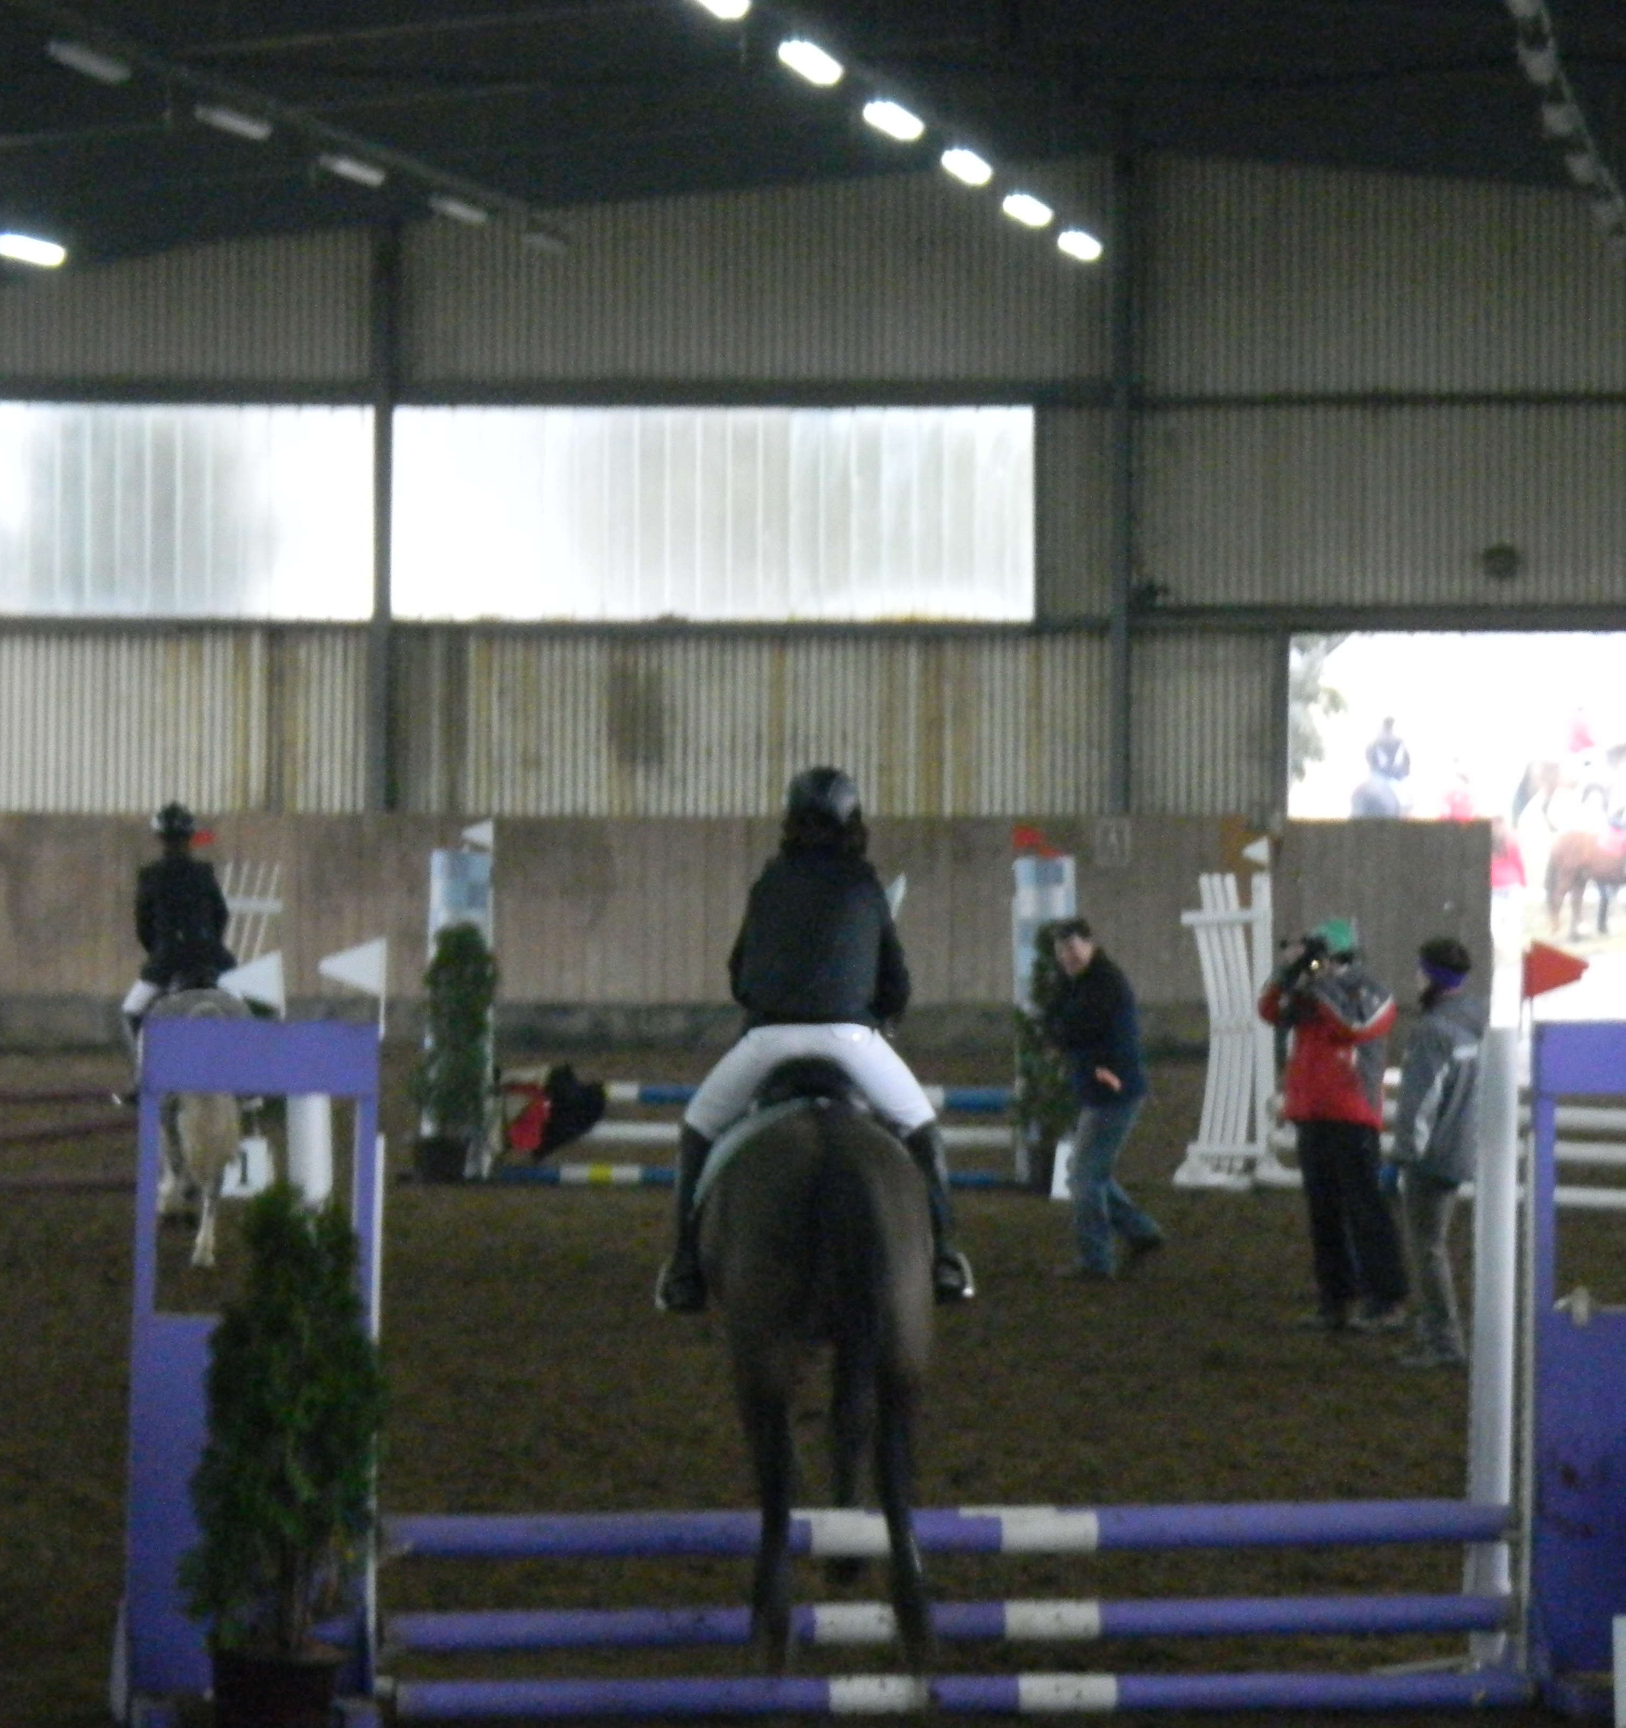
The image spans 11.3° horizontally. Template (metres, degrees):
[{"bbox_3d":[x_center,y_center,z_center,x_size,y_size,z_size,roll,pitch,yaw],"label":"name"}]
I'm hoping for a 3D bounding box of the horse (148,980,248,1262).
[{"bbox_3d":[-3.035,1.145,39.500,0.540,1.500,2.000,0,1,-8],"label":"horse"}]

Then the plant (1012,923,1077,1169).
[{"bbox_3d":[1.307,1.019,45.900,0.420,1.370,0.420,0,1,0],"label":"plant"}]

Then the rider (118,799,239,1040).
[{"bbox_3d":[-3.038,0.375,39.200,0.560,1.340,0.600,0,1,-12],"label":"rider"}]

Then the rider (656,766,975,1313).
[{"bbox_3d":[0.007,0.465,21.800,0.830,1.440,0.750,0,1,1],"label":"rider"}]

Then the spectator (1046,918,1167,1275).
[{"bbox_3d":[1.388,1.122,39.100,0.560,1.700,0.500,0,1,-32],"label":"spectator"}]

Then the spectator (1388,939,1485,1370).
[{"bbox_3d":[2.567,1.171,33.600,0.400,1.720,0.490,1,1,30],"label":"spectator"}]

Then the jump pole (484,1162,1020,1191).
[{"bbox_3d":[-0.344,1.755,46.000,3.060,0.100,0.100,1,1,11],"label":"jump pole"}]

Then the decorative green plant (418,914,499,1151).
[{"bbox_3d":[-1.990,0.960,45.700,0.450,1.290,0.450,0,1,0],"label":"decorative green plant"}]

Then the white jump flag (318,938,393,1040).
[{"bbox_3d":[-1.172,0.317,20.900,0.185,0.262,0.020,0,1,-10],"label":"white jump flag"}]

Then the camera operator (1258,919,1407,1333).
[{"bbox_3d":[2.252,1.128,35.500,0.520,1.760,0.520,0,1,-35],"label":"camera operator"}]

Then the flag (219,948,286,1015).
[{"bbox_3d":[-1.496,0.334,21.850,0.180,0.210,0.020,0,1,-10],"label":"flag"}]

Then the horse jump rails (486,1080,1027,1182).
[{"bbox_3d":[-0.298,1.507,46.000,2.950,0.580,0.150,1,1,7],"label":"horse jump rails"}]

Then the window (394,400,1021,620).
[{"bbox_3d":[-0.809,-2.835,66.300,5.240,1.740,0.100,1,1,7],"label":"window"}]

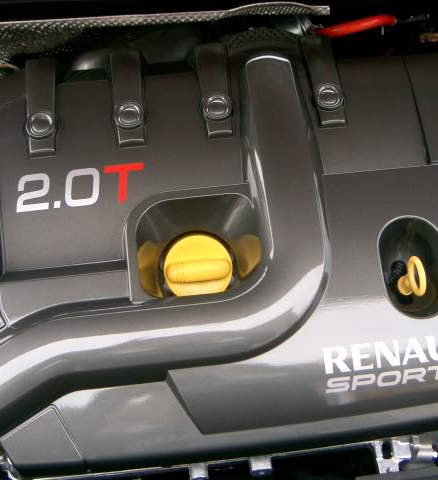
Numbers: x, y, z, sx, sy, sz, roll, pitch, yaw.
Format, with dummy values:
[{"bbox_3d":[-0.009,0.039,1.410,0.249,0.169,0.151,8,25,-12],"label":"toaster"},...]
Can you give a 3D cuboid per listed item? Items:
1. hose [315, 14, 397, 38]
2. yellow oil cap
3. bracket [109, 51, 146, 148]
[{"bbox_3d":[0.143,-0.222,0.750,0.086,0.015,0.014,-12,74,-7],"label":"hose"},{"bbox_3d":[-0.019,0.025,0.660,0.063,0.032,0.063,1,75,-4],"label":"yellow oil cap"},{"bbox_3d":[-0.083,-0.126,0.652,0.031,0.021,0.095,-4,68,-6],"label":"bracket"}]

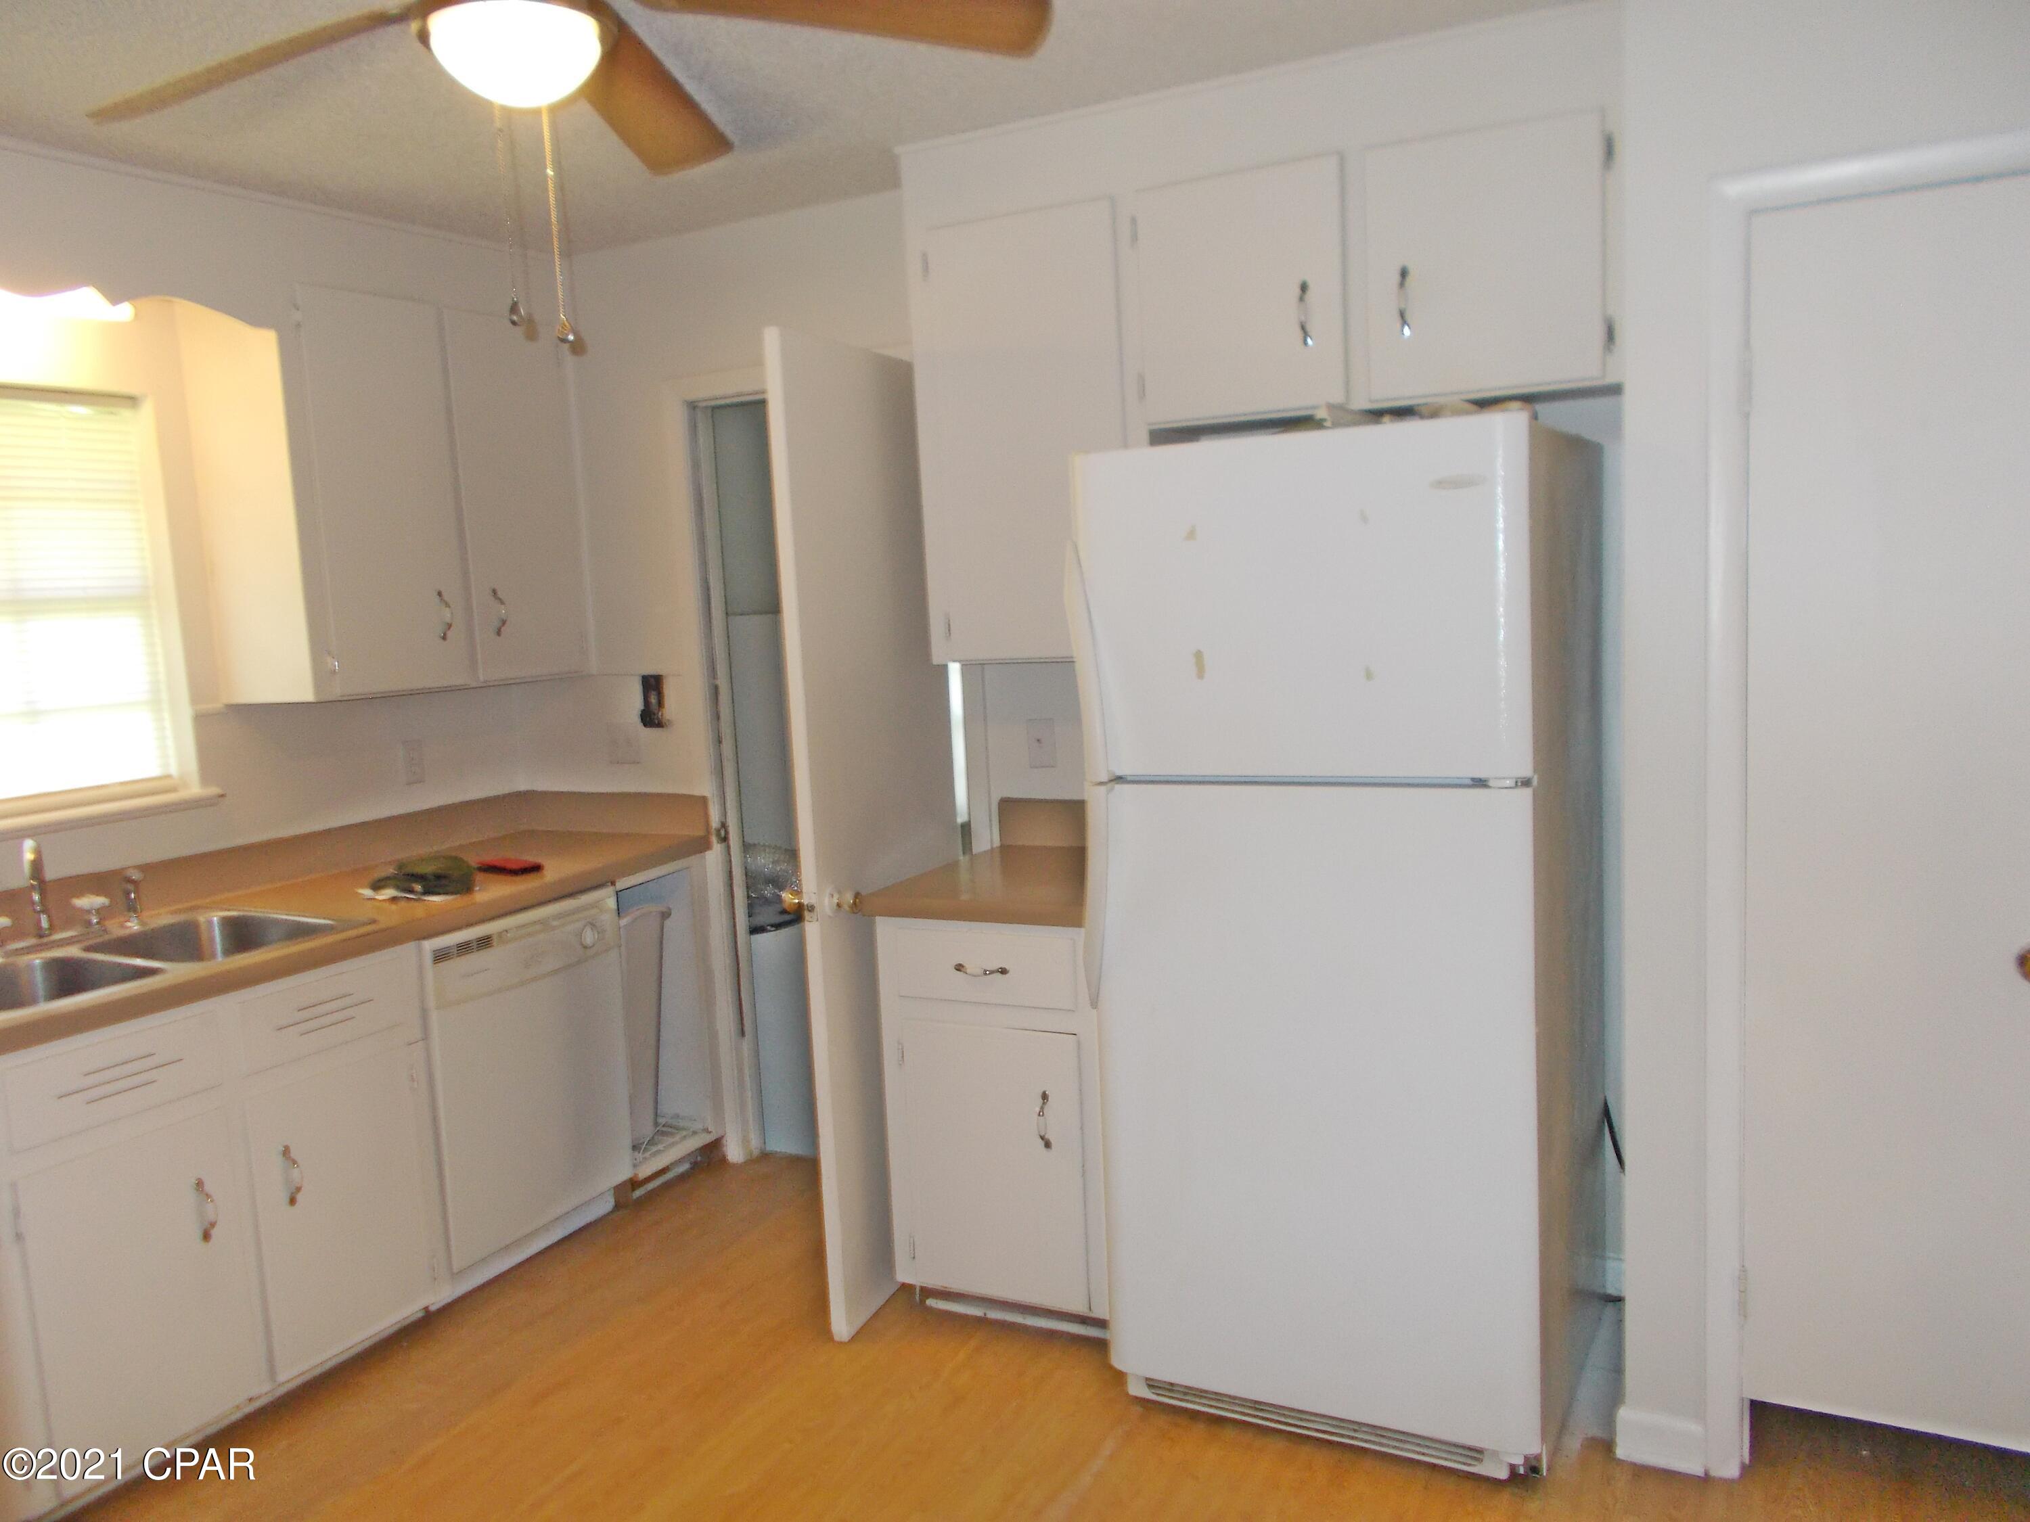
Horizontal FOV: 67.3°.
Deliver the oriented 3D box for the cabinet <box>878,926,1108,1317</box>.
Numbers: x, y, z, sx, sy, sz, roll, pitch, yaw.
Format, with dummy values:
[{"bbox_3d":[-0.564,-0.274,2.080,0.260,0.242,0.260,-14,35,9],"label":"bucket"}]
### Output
[{"bbox_3d":[0.094,0.698,3.406,0.535,0.820,0.620,1,8,28],"label":"cabinet"}]

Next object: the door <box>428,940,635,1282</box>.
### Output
[{"bbox_3d":[-1.146,0.807,3.639,0.050,0.598,0.590,1,8,28],"label":"door"}]

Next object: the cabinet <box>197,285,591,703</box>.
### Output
[{"bbox_3d":[-1.516,-0.647,3.814,0.310,0.915,0.885,1,8,28],"label":"cabinet"}]

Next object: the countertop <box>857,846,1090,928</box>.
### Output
[{"bbox_3d":[0.069,0.271,3.345,0.562,0.044,0.640,1,8,28],"label":"countertop"}]

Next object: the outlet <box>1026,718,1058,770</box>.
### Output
[{"bbox_3d":[0.068,-0.041,3.667,0.074,0.119,0.010,1,8,28],"label":"outlet"}]

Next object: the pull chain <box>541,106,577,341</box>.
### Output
[{"bbox_3d":[-0.557,-0.651,1.860,0.022,0.284,0.022,1,8,28],"label":"pull chain"}]

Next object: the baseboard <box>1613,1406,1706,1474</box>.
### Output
[{"bbox_3d":[1.102,1.159,2.602,0.141,0.095,0.016,1,8,28],"label":"baseboard"}]

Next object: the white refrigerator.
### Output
[{"bbox_3d":[0.647,0.302,2.917,0.782,1.765,0.755,1,8,28],"label":"white refrigerator"}]

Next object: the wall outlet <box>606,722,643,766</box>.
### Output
[{"bbox_3d":[-1.075,-0.051,4.223,0.115,0.114,0.010,1,8,28],"label":"wall outlet"}]

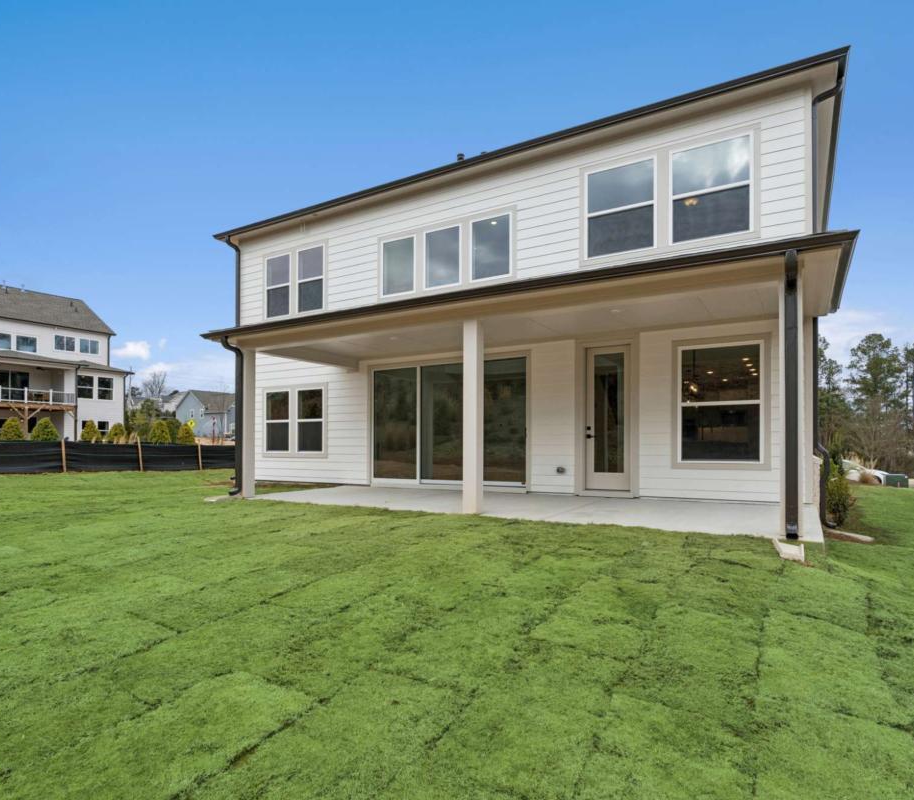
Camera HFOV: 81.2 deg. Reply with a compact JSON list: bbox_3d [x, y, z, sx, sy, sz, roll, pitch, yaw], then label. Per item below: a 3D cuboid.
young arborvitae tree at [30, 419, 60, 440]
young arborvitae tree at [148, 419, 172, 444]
[{"bbox_3d":[-16.321,1.642,21.100,0.980,1.860,0.980,-1,-2,37],"label":"young arborvitae tree"},{"bbox_3d":[-13.611,1.869,24.400,0.980,1.910,0.980,-1,-2,37],"label":"young arborvitae tree"}]

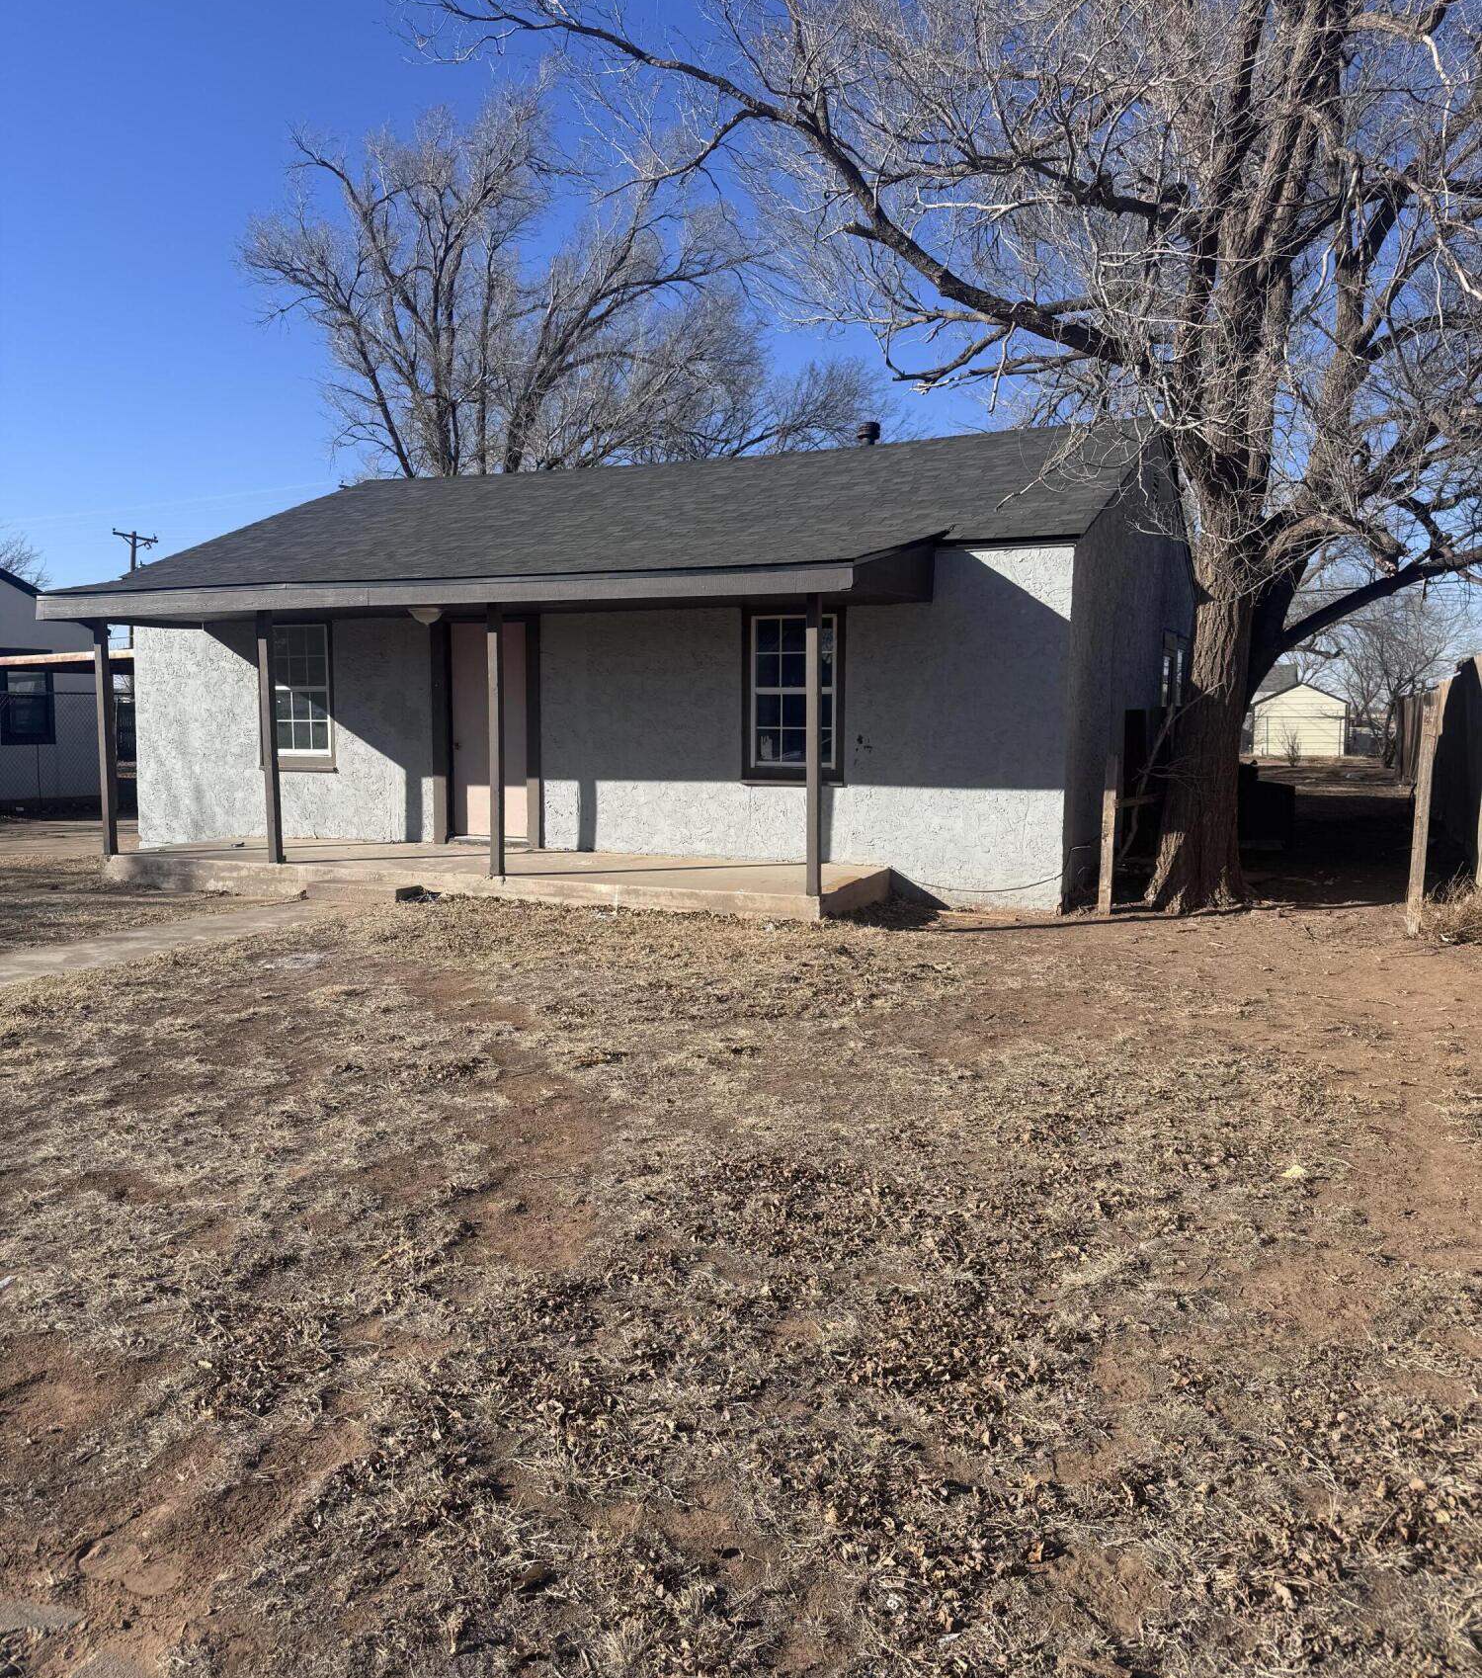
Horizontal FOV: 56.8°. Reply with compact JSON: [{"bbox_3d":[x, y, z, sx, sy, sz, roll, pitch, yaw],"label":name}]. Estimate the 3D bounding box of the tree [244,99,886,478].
[{"bbox_3d":[-3.905,-8.439,29.000,13.500,14.400,12.500,3,7,24],"label":"tree"}]

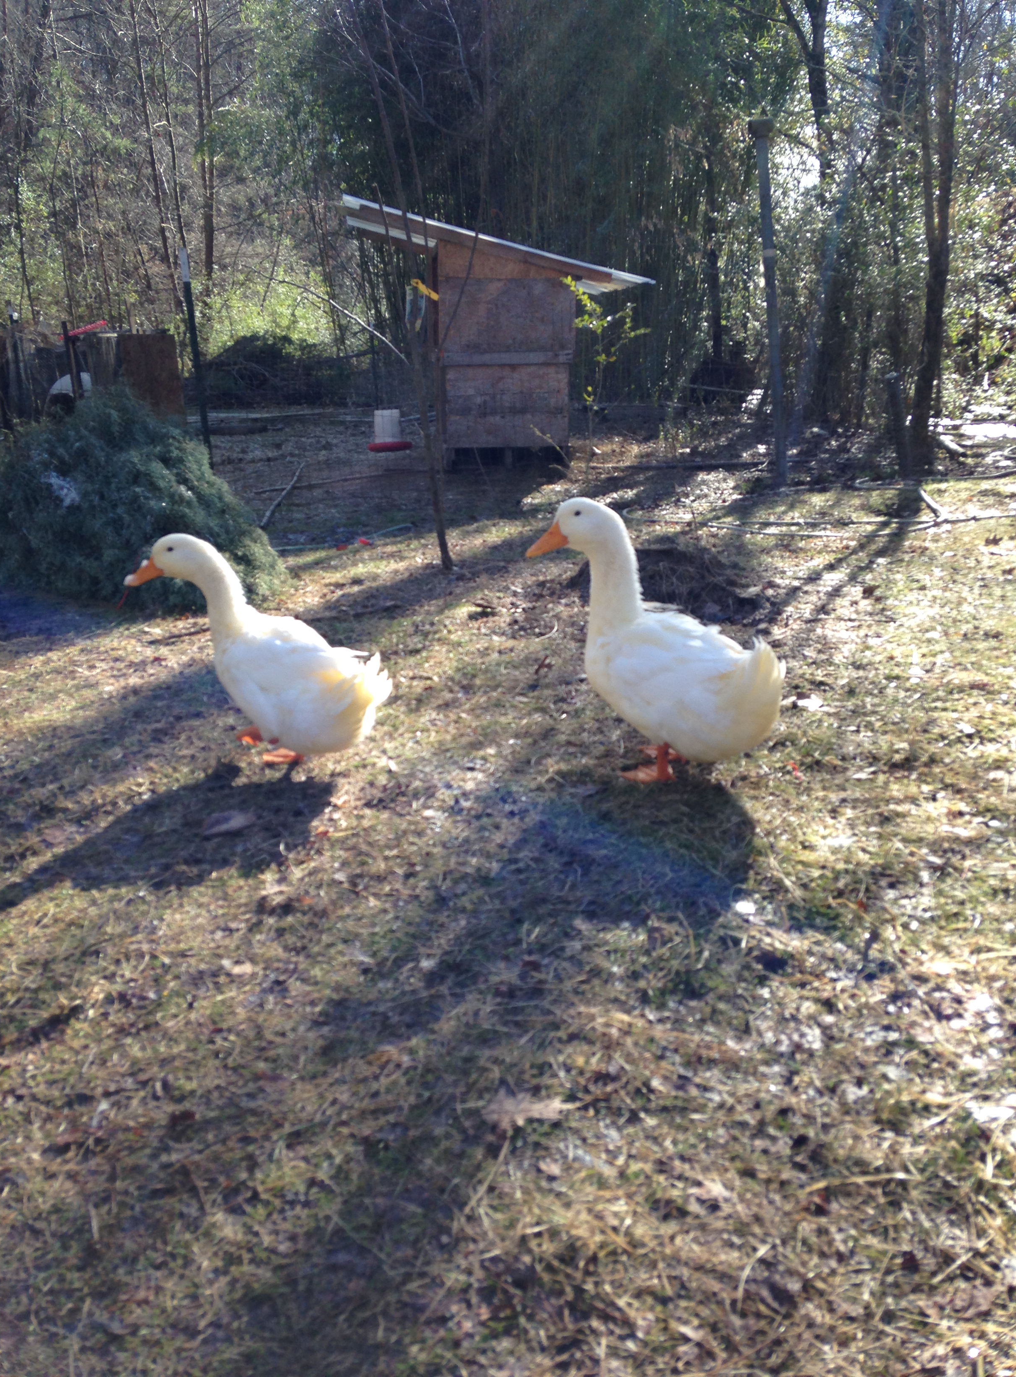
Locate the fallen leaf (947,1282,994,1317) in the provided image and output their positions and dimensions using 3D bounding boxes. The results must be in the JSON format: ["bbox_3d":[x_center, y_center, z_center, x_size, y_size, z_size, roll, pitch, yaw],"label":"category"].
[{"bbox_3d":[0.426,0.563,1.208,0.044,0.014,0.029,0,15,0],"label":"fallen leaf"}]

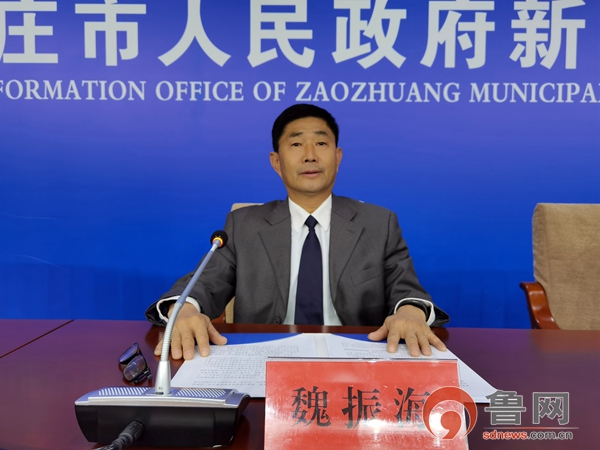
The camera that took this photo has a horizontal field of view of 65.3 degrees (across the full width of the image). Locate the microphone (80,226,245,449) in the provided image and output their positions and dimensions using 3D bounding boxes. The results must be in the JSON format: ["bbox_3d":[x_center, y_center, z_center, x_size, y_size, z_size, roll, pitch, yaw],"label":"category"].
[{"bbox_3d":[-0.153,0.125,0.642,0.175,0.215,0.280,0,3,0],"label":"microphone"}]

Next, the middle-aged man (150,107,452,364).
[{"bbox_3d":[0.000,0.330,1.110,0.640,1.260,0.620,0,3,1],"label":"middle-aged man"}]

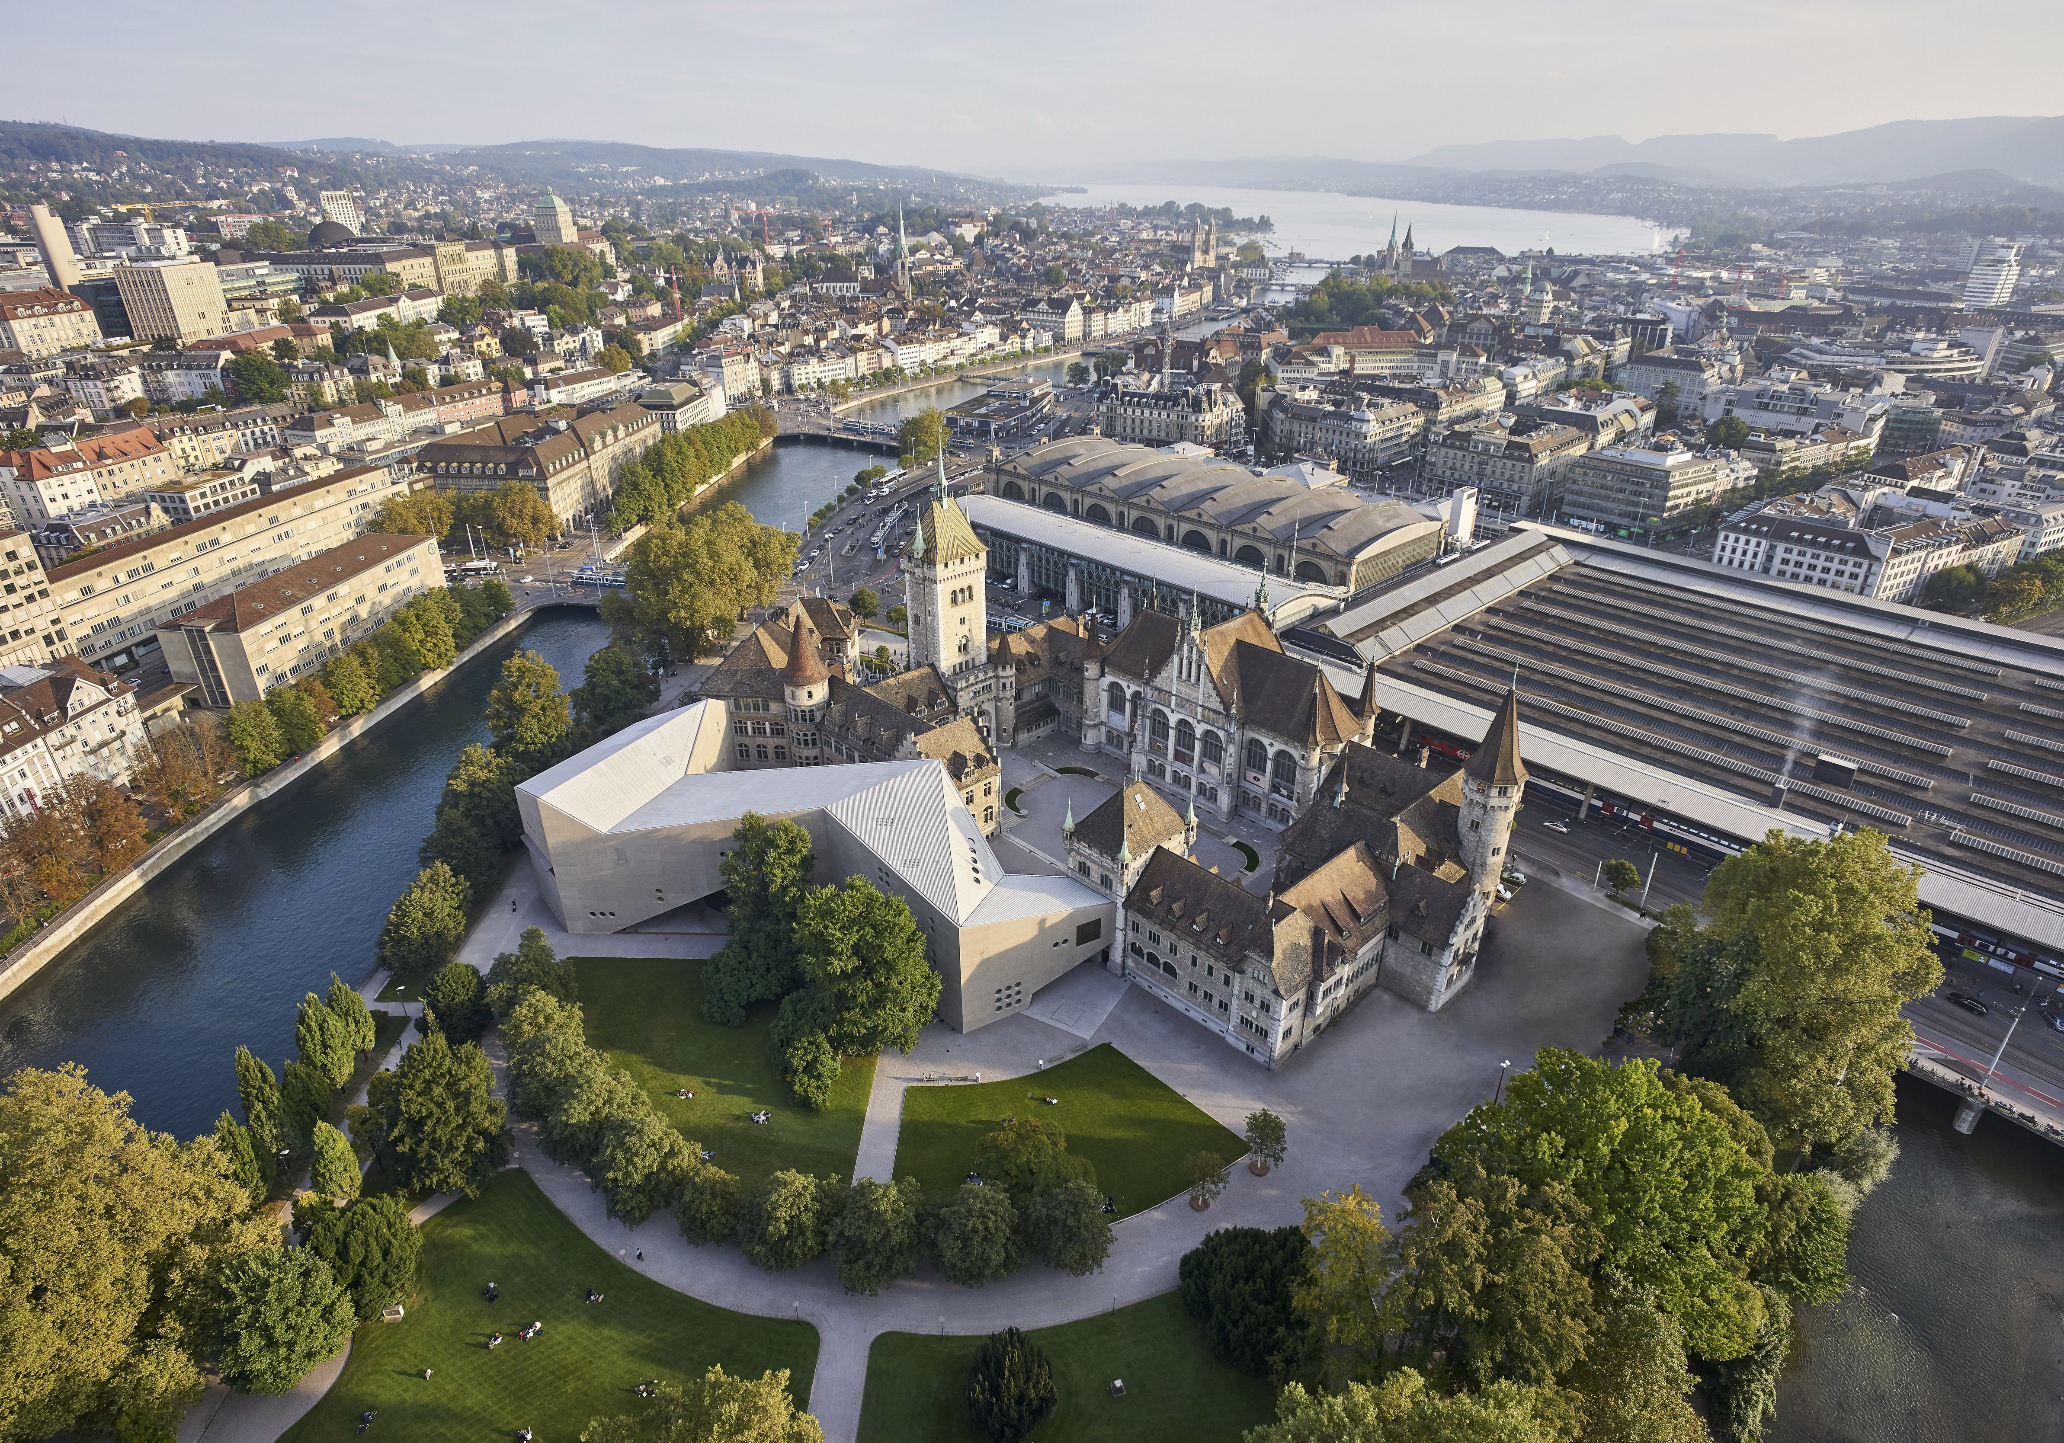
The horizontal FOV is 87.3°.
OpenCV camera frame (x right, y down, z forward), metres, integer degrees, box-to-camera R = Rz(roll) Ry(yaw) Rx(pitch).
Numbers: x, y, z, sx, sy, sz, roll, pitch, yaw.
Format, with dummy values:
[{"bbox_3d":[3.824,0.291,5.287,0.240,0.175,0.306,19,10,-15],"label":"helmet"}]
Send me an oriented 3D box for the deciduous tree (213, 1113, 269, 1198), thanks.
[{"bbox_3d":[-92.211,51.299,126.527,4.300,14.300,4.300,0,27,0],"label":"deciduous tree"}]

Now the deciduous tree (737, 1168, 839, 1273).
[{"bbox_3d":[-25.230,51.750,111.030,9.800,10.800,9.800,0,26,0],"label":"deciduous tree"}]

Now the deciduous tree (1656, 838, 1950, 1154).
[{"bbox_3d":[92.509,33.099,132.644,25.060,40.650,25.060,0,27,0],"label":"deciduous tree"}]

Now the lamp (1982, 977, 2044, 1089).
[{"bbox_3d":[128.200,41.010,141.570,0.900,18.900,0.900,-11,29,-21],"label":"lamp"}]

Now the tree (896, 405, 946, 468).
[{"bbox_3d":[-44.097,-112.687,431.692,19.900,24.500,19.900,0,27,0],"label":"tree"}]

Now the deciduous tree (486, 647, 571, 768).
[{"bbox_3d":[-94.610,-1.150,203.490,14.000,24.000,14.000,0,26,0],"label":"deciduous tree"}]

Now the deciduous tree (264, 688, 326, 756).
[{"bbox_3d":[-144.101,0.970,212.085,9.037,12.924,9.328,0,27,0],"label":"deciduous tree"}]

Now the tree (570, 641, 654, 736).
[{"bbox_3d":[-88.811,-6.197,229.678,16.300,21.500,16.300,0,27,0],"label":"tree"}]

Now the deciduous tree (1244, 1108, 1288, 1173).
[{"bbox_3d":[26.806,48.374,124.359,4.664,8.357,4.664,0,27,0],"label":"deciduous tree"}]

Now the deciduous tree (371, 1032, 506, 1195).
[{"bbox_3d":[-69.940,47.180,128.140,13.700,23.500,13.700,-19,32,-32],"label":"deciduous tree"}]

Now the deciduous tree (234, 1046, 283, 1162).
[{"bbox_3d":[-86.270,43.380,121.000,4.000,17.500,4.000,0,26,0],"label":"deciduous tree"}]

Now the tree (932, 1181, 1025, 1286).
[{"bbox_3d":[-6.030,57.290,120.070,10.200,12.000,10.200,-2,27,-4],"label":"tree"}]

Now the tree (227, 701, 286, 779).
[{"bbox_3d":[-150.793,4.042,210.484,8.800,16.800,8.800,0,27,0],"label":"tree"}]

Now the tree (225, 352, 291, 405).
[{"bbox_3d":[-261.210,-115.050,365.410,17.000,18.000,17.000,0,26,0],"label":"tree"}]

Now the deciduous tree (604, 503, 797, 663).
[{"bbox_3d":[-81.090,-32.660,267.990,42.000,36.000,42.000,-8,28,-16],"label":"deciduous tree"}]

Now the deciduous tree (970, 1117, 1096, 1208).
[{"bbox_3d":[0.380,50.544,119.446,13.215,8.940,11.660,0,27,0],"label":"deciduous tree"}]

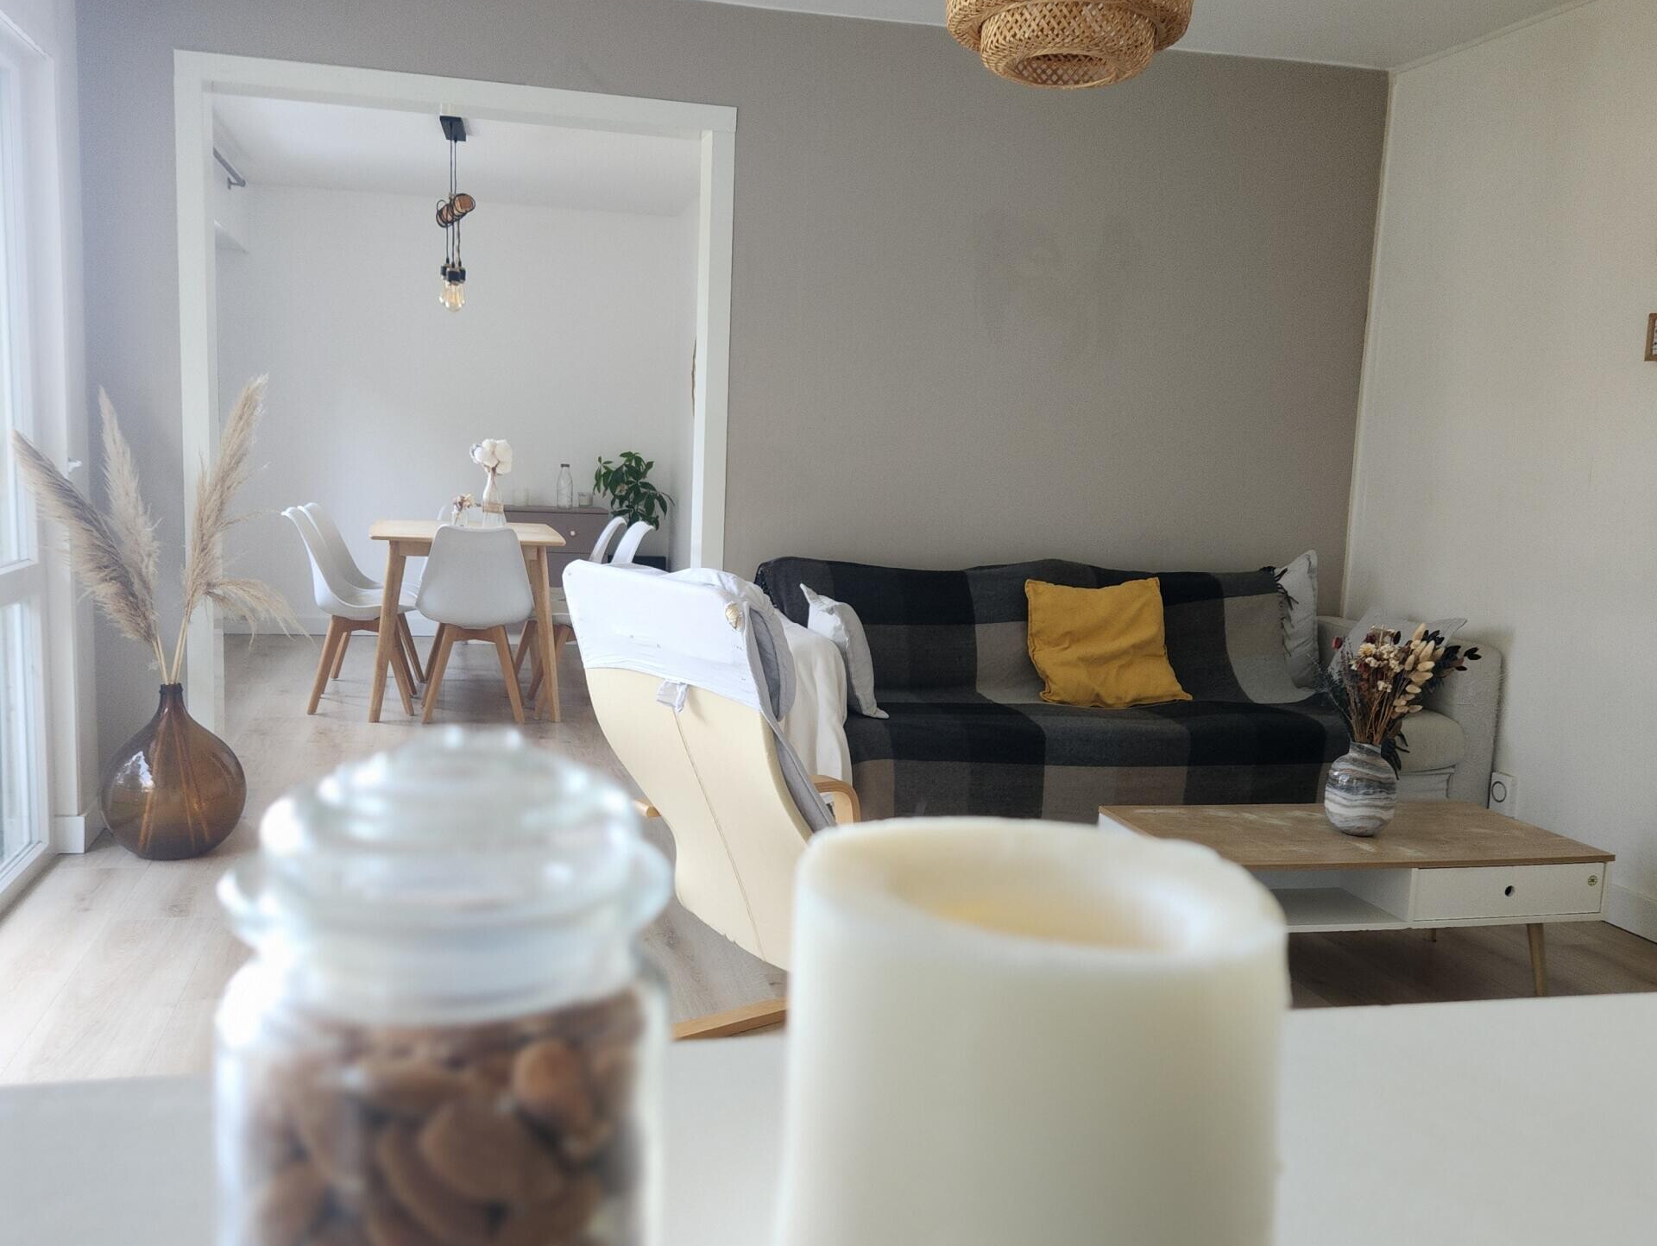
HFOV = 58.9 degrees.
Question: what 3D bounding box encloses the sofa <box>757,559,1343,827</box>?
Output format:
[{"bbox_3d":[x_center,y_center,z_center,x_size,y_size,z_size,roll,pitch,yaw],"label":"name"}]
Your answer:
[{"bbox_3d":[0.808,0.277,4.513,2.080,0.860,0.930,1,8,-14],"label":"sofa"}]

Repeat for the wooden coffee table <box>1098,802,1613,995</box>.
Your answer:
[{"bbox_3d":[1.236,0.676,3.542,1.055,0.362,0.512,1,8,-12],"label":"wooden coffee table"}]

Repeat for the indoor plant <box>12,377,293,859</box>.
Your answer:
[{"bbox_3d":[-1.840,0.008,4.016,0.671,1.322,0.560,0,8,-14],"label":"indoor plant"}]

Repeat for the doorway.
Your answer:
[{"bbox_3d":[-1.130,-0.504,4.547,1.600,2.230,0.200,1,8,-14],"label":"doorway"}]

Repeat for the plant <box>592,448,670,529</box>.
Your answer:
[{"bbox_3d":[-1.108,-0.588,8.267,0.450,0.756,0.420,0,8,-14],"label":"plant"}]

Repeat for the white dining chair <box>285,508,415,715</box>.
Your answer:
[{"bbox_3d":[-2.002,-0.058,6.207,0.530,0.830,0.470,1,8,-14],"label":"white dining chair"}]

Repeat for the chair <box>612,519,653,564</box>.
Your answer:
[{"bbox_3d":[-1.052,-0.037,6.425,0.545,0.825,0.480,0,8,-14],"label":"chair"}]

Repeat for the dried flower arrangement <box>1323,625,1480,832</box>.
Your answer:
[{"bbox_3d":[1.363,0.267,3.535,0.290,0.460,0.250,1,8,-12],"label":"dried flower arrangement"}]

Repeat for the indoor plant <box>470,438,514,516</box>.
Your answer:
[{"bbox_3d":[-1.497,-0.654,6.525,0.180,0.360,0.180,1,8,-14],"label":"indoor plant"}]

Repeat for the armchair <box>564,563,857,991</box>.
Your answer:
[{"bbox_3d":[-0.022,0.402,2.827,0.810,1.000,0.680,-3,10,-36],"label":"armchair"}]

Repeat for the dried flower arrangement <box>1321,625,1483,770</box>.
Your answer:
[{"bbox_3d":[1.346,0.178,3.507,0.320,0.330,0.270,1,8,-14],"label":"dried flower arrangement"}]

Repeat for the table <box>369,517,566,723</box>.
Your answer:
[{"bbox_3d":[-1.597,-0.035,6.487,0.775,0.745,1.130,1,8,-14],"label":"table"}]

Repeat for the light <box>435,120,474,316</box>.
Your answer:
[{"bbox_3d":[-1.538,-1.696,6.058,0.170,0.806,0.300,-1,9,-25],"label":"light"}]

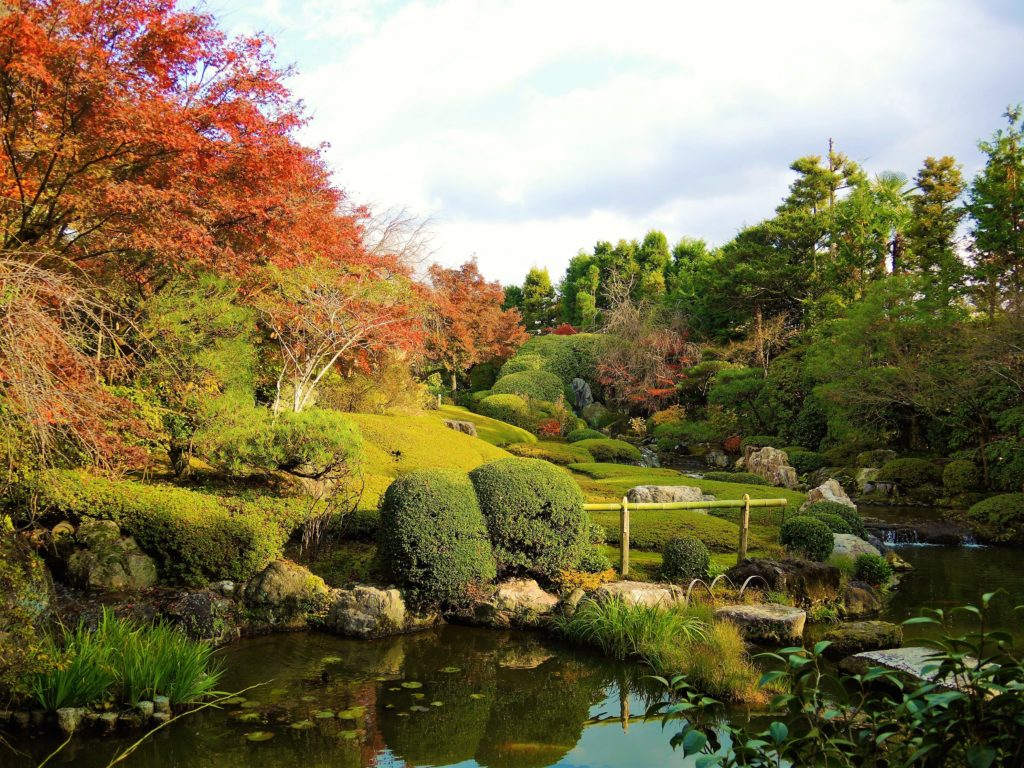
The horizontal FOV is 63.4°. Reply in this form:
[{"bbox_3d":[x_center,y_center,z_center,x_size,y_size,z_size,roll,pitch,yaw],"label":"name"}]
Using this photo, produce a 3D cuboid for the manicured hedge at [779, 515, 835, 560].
[{"bbox_3d":[3.555,1.871,10.000,0.660,0.550,0.640,0,-1,20],"label":"manicured hedge"}]

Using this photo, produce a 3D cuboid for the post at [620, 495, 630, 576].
[{"bbox_3d":[1.208,1.620,8.800,0.080,0.850,0.080,0,-1,-22],"label":"post"}]

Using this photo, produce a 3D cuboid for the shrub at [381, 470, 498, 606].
[{"bbox_3d":[-0.805,1.669,8.950,1.220,1.400,1.180,0,-2,0],"label":"shrub"}]

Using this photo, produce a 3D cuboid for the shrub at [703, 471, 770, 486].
[{"bbox_3d":[4.499,1.924,16.600,1.400,0.400,0.900,0,-1,14],"label":"shrub"}]

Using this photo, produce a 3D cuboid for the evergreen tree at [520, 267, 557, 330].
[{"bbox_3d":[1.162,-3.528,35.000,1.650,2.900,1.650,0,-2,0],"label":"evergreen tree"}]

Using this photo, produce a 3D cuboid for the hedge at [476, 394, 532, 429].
[{"bbox_3d":[-0.195,0.714,21.500,1.460,0.880,1.400,0,-2,0],"label":"hedge"}]

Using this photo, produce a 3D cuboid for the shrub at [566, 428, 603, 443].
[{"bbox_3d":[2.024,1.467,22.500,1.100,0.500,0.900,0,-1,0],"label":"shrub"}]

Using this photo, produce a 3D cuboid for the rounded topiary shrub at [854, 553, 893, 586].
[{"bbox_3d":[4.000,2.055,9.150,0.420,0.390,0.410,0,-2,0],"label":"rounded topiary shrub"}]

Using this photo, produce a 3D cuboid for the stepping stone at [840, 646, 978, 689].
[{"bbox_3d":[3.000,2.150,6.050,0.640,0.220,0.880,1,-2,-29],"label":"stepping stone"}]

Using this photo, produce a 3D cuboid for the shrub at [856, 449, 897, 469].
[{"bbox_3d":[8.100,1.690,18.400,0.900,0.500,0.800,0,-2,0],"label":"shrub"}]

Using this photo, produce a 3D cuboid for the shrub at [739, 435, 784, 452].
[{"bbox_3d":[6.653,1.687,22.000,1.350,0.750,1.100,0,-1,0],"label":"shrub"}]

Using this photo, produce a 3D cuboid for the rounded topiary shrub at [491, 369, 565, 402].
[{"bbox_3d":[0.500,0.190,27.000,2.400,1.250,2.100,0,-2,0],"label":"rounded topiary shrub"}]

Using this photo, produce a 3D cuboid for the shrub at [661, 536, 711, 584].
[{"bbox_3d":[1.833,1.865,8.750,0.530,0.510,0.520,0,-2,0],"label":"shrub"}]

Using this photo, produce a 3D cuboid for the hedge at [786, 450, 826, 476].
[{"bbox_3d":[6.910,1.872,19.500,0.980,0.600,0.900,-1,-3,18],"label":"hedge"}]

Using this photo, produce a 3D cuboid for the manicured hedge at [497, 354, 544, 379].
[{"bbox_3d":[0.321,-0.524,28.000,1.700,1.000,1.500,0,-1,1],"label":"manicured hedge"}]

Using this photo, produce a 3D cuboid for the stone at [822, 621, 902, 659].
[{"bbox_3d":[3.090,2.250,7.300,0.700,0.220,0.520,0,-2,0],"label":"stone"}]

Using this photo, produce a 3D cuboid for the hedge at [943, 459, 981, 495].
[{"bbox_3d":[8.974,1.853,16.500,0.780,0.740,0.750,-1,-1,29],"label":"hedge"}]

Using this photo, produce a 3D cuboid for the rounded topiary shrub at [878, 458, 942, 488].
[{"bbox_3d":[8.638,1.945,18.000,1.380,0.630,1.150,-1,-3,23],"label":"rounded topiary shrub"}]

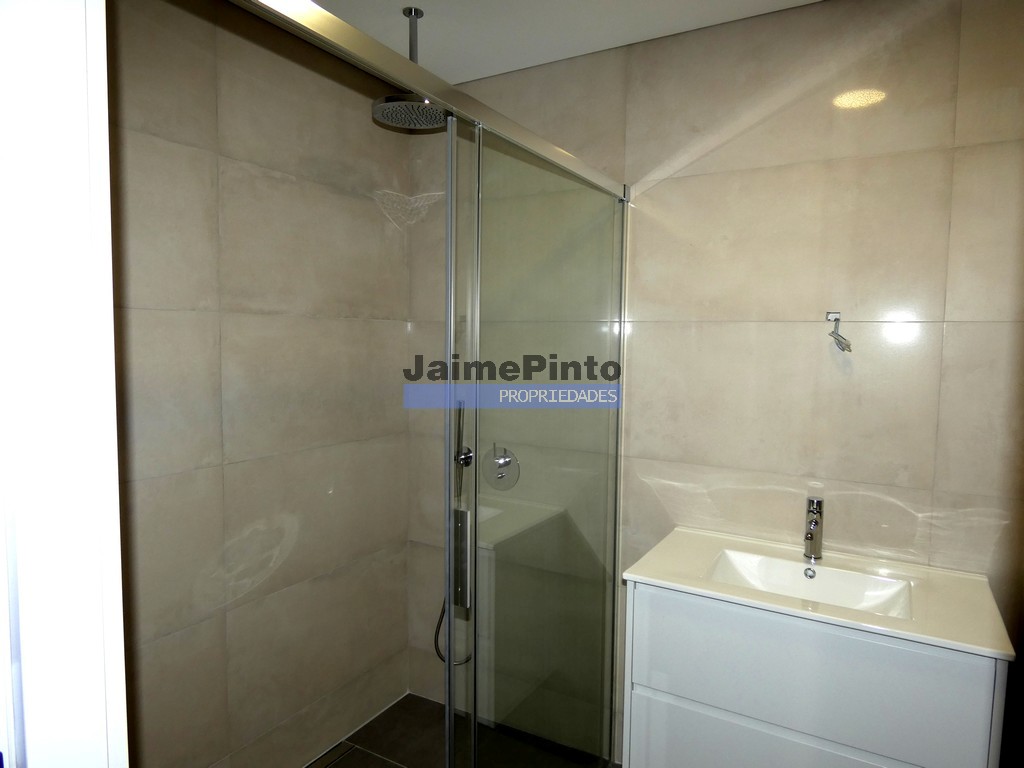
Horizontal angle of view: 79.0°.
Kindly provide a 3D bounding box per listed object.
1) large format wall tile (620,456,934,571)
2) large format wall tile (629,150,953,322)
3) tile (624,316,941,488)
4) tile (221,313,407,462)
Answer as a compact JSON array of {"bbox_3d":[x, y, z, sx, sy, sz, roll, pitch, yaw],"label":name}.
[{"bbox_3d":[0.740,0.488,1.901,0.895,0.450,0.010,3,4,30],"label":"large format wall tile"},{"bbox_3d":[0.753,-0.410,1.841,0.895,0.450,0.010,3,4,30],"label":"large format wall tile"},{"bbox_3d":[0.746,0.039,1.871,0.895,0.450,0.010,3,4,30],"label":"tile"},{"bbox_3d":[-0.639,-0.006,2.190,0.010,0.450,0.850,3,5,30],"label":"tile"}]

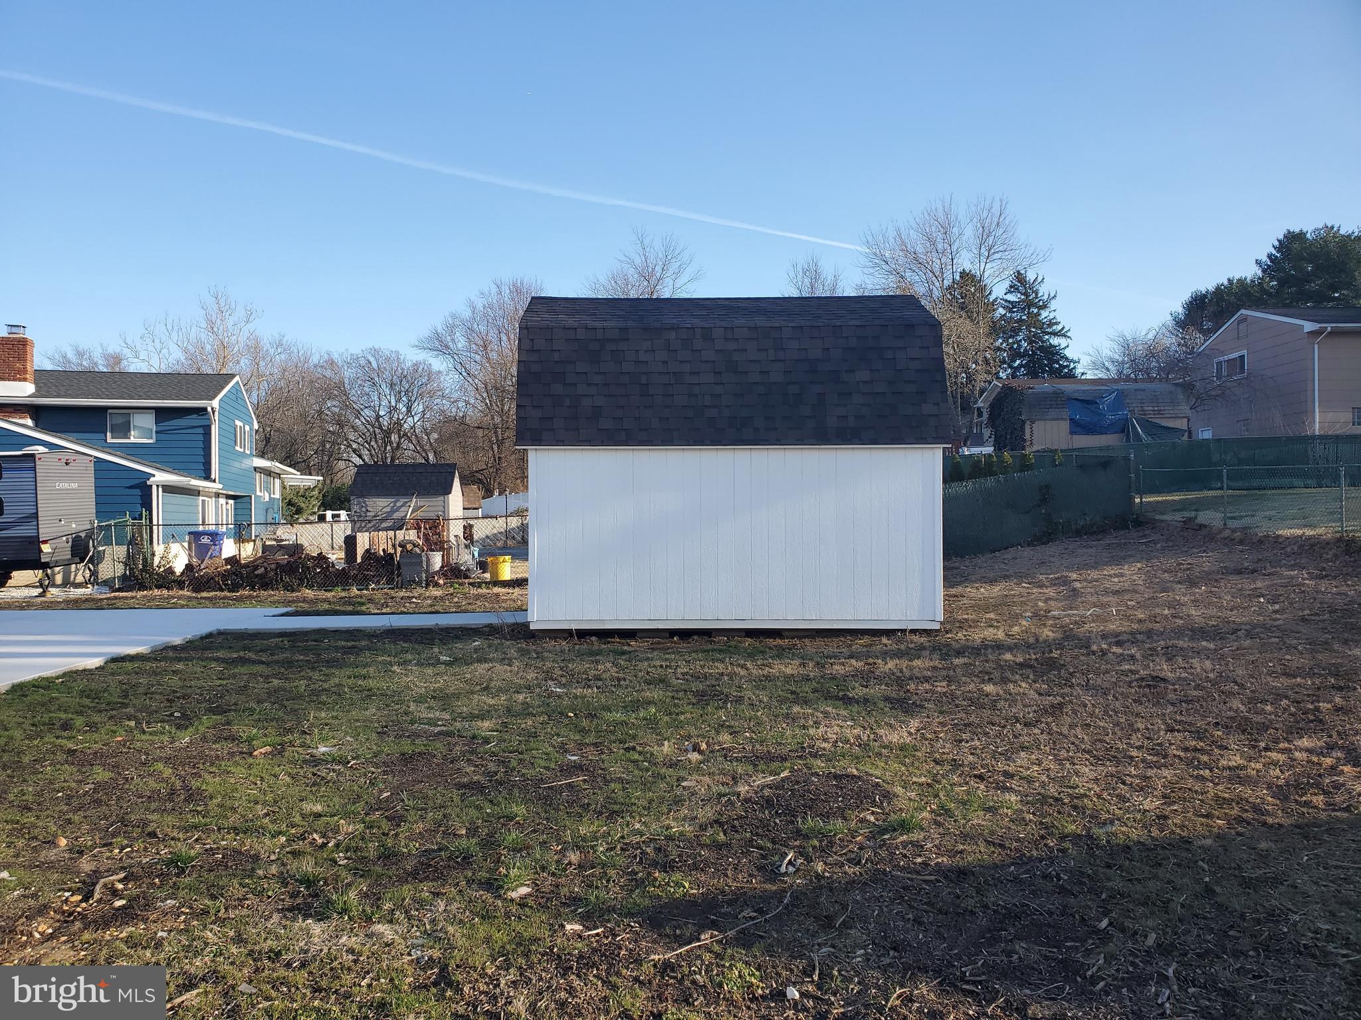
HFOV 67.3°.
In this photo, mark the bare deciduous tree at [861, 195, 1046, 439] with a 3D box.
[{"bbox_3d":[12.775,-7.802,48.041,8.800,14.000,8.400,0,0,0],"label":"bare deciduous tree"}]

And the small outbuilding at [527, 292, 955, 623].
[{"bbox_3d":[0.596,-0.722,13.829,5.130,4.320,3.650,0,0,-1],"label":"small outbuilding"}]

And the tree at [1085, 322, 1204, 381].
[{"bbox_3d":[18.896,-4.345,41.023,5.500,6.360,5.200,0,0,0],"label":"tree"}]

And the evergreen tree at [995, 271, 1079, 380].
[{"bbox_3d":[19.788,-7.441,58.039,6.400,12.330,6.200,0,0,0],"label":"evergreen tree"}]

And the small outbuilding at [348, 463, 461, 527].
[{"bbox_3d":[-7.686,0.078,29.047,2.780,2.770,2.500,0,0,-4],"label":"small outbuilding"}]

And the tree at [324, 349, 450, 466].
[{"bbox_3d":[-16.063,-3.793,56.020,7.400,10.300,7.200,0,0,0],"label":"tree"}]

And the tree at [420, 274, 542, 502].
[{"bbox_3d":[-12.488,-7.122,66.037,9.200,16.030,9.000,0,0,0],"label":"tree"}]

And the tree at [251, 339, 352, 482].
[{"bbox_3d":[-23.576,-4.482,63.023,6.600,11.810,6.500,0,0,0],"label":"tree"}]

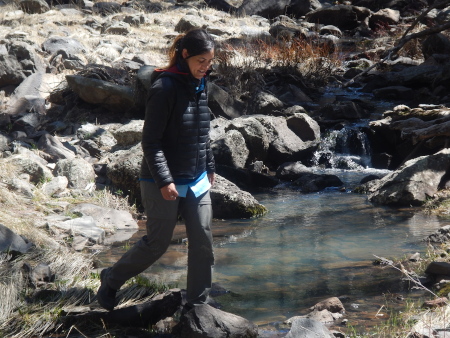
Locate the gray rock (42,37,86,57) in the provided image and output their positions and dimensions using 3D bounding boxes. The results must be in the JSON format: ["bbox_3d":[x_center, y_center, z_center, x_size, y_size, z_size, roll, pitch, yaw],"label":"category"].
[{"bbox_3d":[-1.806,-1.378,17.120,0.495,0.212,0.392,-1,9,-6],"label":"gray rock"}]

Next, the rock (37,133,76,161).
[{"bbox_3d":[-1.440,-0.184,13.006,0.342,0.240,0.271,-1,9,-6],"label":"rock"}]

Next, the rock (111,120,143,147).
[{"bbox_3d":[-0.824,-0.303,13.000,0.306,0.190,0.260,0,8,0],"label":"rock"}]

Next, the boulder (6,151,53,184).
[{"bbox_3d":[-1.554,-0.012,12.100,0.363,0.230,0.310,0,8,0],"label":"boulder"}]

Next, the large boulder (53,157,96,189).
[{"bbox_3d":[-1.247,0.029,12.608,0.365,0.245,0.307,-1,9,-6],"label":"large boulder"}]

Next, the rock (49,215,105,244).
[{"bbox_3d":[-1.067,0.434,10.929,0.402,0.193,0.279,-1,9,-6],"label":"rock"}]

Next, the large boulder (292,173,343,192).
[{"bbox_3d":[0.820,0.120,13.485,0.443,0.156,0.285,1,9,3],"label":"large boulder"}]

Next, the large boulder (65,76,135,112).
[{"bbox_3d":[-1.152,-0.704,14.200,0.647,0.300,0.450,0,8,0],"label":"large boulder"}]

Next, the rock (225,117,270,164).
[{"bbox_3d":[0.201,-0.264,13.600,0.372,0.360,0.380,0,8,0],"label":"rock"}]

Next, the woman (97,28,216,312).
[{"bbox_3d":[-0.394,0.009,8.750,0.680,1.610,0.500,6,10,32],"label":"woman"}]

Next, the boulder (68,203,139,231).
[{"bbox_3d":[-0.926,0.362,11.600,0.528,0.160,0.380,0,8,0],"label":"boulder"}]

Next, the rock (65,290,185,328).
[{"bbox_3d":[-0.577,0.793,8.650,0.663,0.180,0.320,0,8,0],"label":"rock"}]

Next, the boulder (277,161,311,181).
[{"bbox_3d":[0.645,0.014,14.133,0.334,0.168,0.265,0,9,3],"label":"boulder"}]

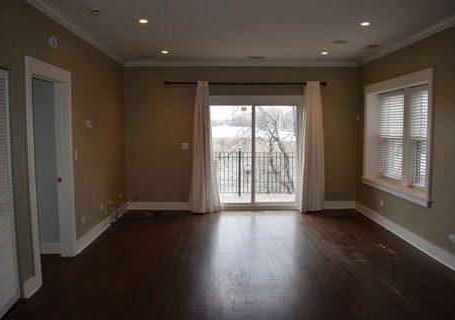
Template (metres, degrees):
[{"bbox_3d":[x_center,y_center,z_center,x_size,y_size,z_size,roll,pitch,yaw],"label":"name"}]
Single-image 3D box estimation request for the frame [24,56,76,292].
[{"bbox_3d":[-1.880,0.116,3.781,0.155,2.182,0.960,0,5,-1],"label":"frame"}]

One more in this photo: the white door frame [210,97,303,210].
[{"bbox_3d":[0.491,-0.122,6.795,1.960,2.152,0.140,0,5,-1],"label":"white door frame"}]

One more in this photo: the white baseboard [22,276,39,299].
[{"bbox_3d":[-1.810,1.172,3.325,0.050,0.155,0.150,0,5,-1],"label":"white baseboard"}]

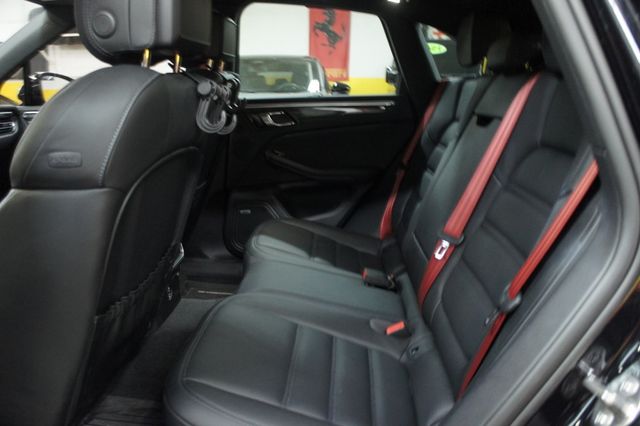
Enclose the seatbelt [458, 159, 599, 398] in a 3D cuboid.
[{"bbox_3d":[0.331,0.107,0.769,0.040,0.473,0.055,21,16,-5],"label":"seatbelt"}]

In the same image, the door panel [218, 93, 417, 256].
[{"bbox_3d":[-0.015,-0.143,2.031,0.800,0.660,0.140,0,13,1],"label":"door panel"}]

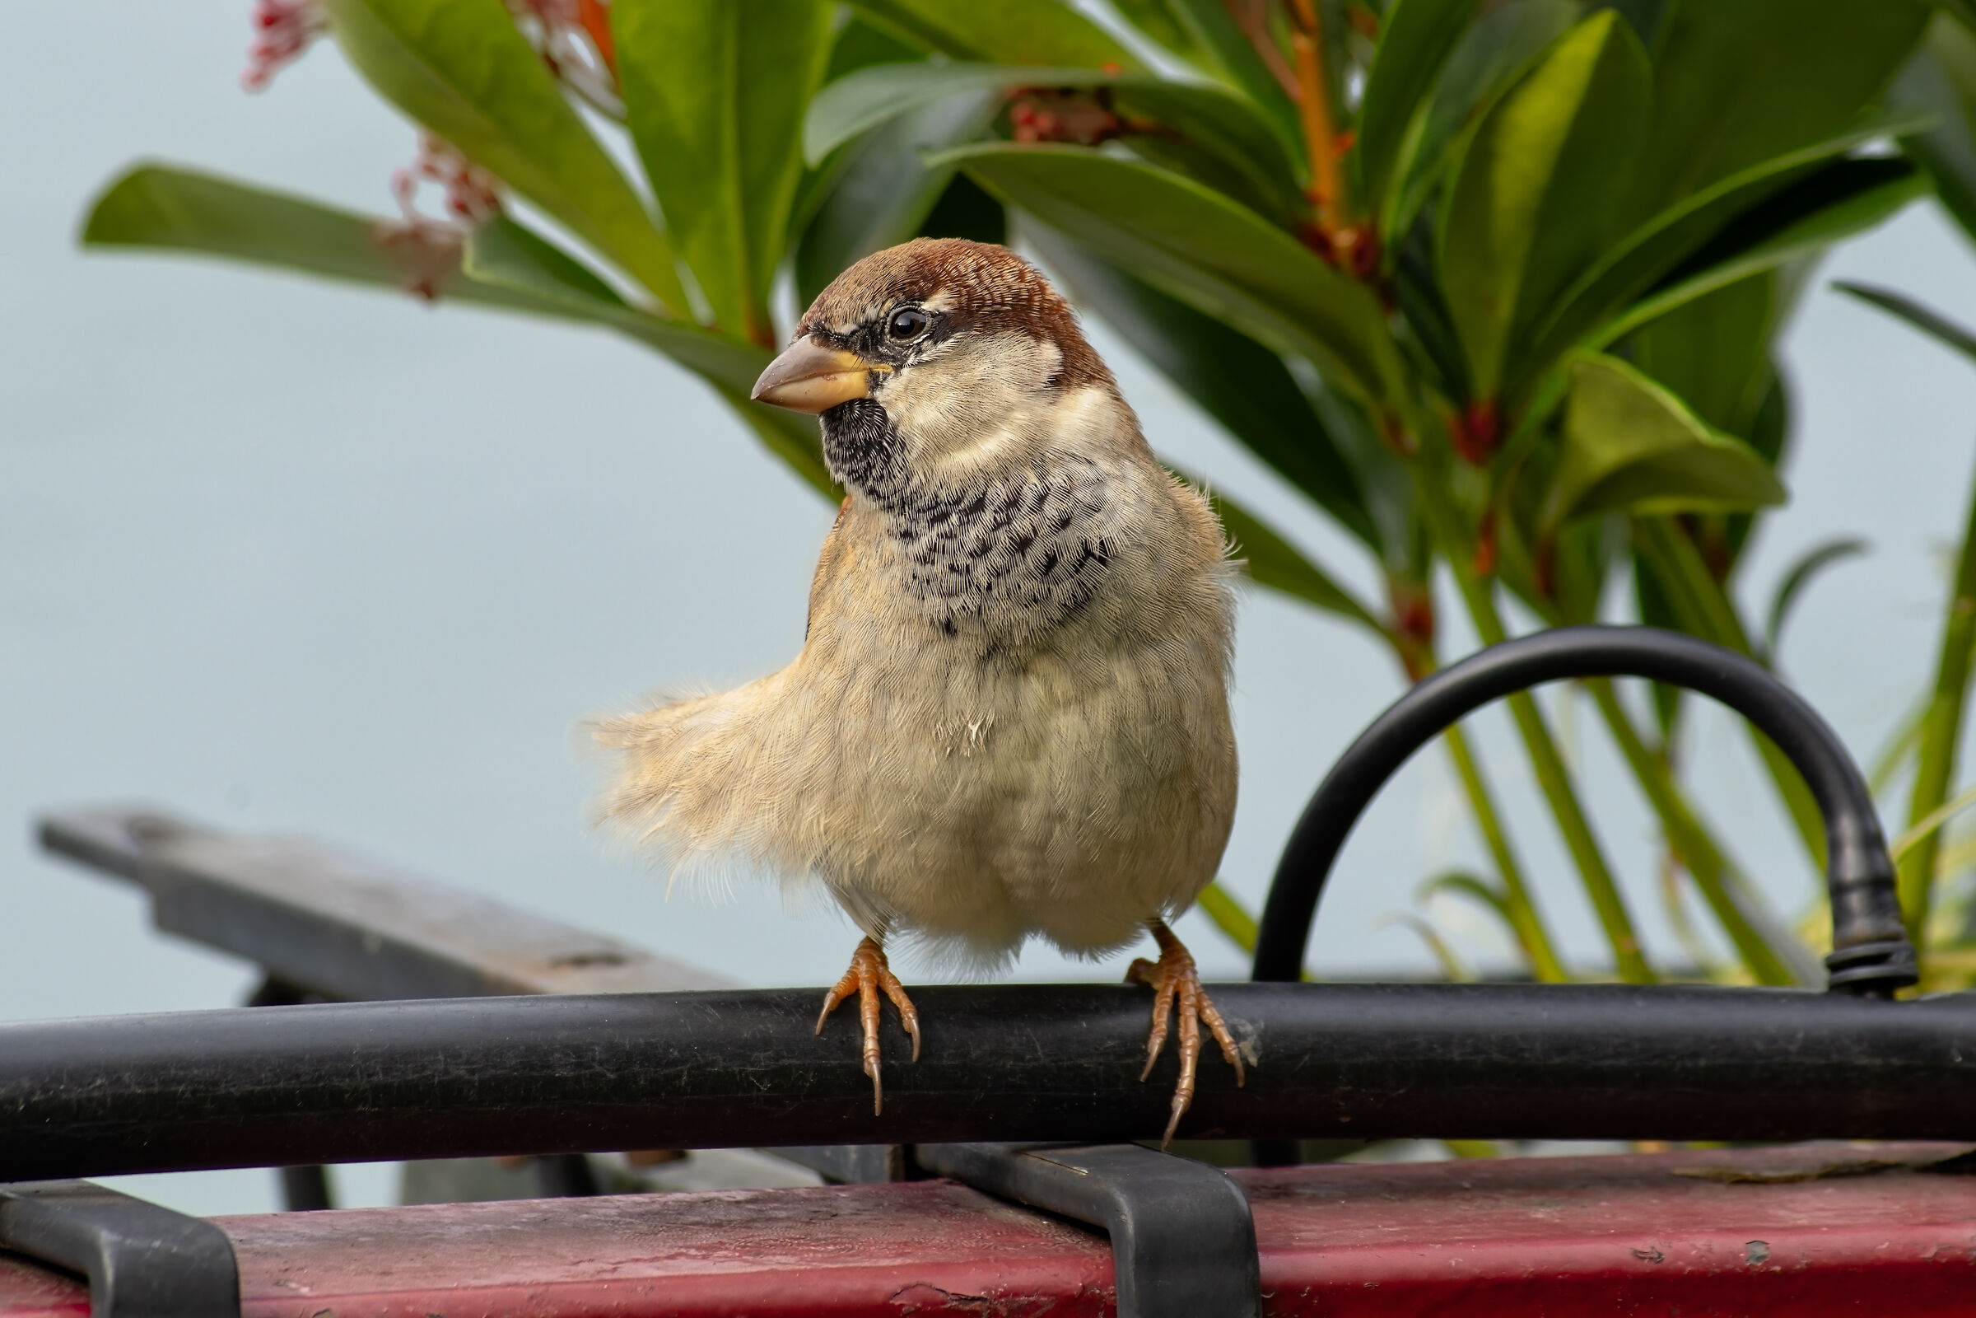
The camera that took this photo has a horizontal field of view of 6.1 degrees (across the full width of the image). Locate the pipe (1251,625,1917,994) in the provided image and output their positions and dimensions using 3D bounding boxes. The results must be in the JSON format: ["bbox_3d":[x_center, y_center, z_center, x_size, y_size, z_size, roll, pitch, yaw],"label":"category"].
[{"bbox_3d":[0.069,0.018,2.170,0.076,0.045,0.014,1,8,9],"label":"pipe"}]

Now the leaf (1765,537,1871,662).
[{"bbox_3d":[0.102,-0.007,2.310,0.006,0.019,0.008,41,0,-6],"label":"leaf"}]

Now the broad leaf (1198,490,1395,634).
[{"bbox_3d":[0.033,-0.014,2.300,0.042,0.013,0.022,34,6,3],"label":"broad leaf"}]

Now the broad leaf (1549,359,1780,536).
[{"bbox_3d":[0.082,-0.026,2.250,0.029,0.022,0.030,-1,6,-11],"label":"broad leaf"}]

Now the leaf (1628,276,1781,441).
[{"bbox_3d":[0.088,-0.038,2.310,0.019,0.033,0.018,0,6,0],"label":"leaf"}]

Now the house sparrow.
[{"bbox_3d":[-0.008,0.004,2.180,0.074,0.104,0.100,0,7,2],"label":"house sparrow"}]

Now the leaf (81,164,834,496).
[{"bbox_3d":[-0.064,-0.038,2.280,0.102,0.024,0.030,22,6,2],"label":"leaf"}]

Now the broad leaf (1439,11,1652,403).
[{"bbox_3d":[0.068,-0.055,2.270,0.021,0.049,0.020,18,3,0],"label":"broad leaf"}]

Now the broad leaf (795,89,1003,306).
[{"bbox_3d":[-0.012,-0.056,2.270,0.024,0.046,0.009,47,14,34],"label":"broad leaf"}]

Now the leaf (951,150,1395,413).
[{"bbox_3d":[0.022,-0.045,2.230,0.065,0.013,0.023,29,-33,-18],"label":"leaf"}]

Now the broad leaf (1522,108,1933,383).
[{"bbox_3d":[0.089,-0.050,2.260,0.058,0.014,0.023,-32,17,12],"label":"broad leaf"}]

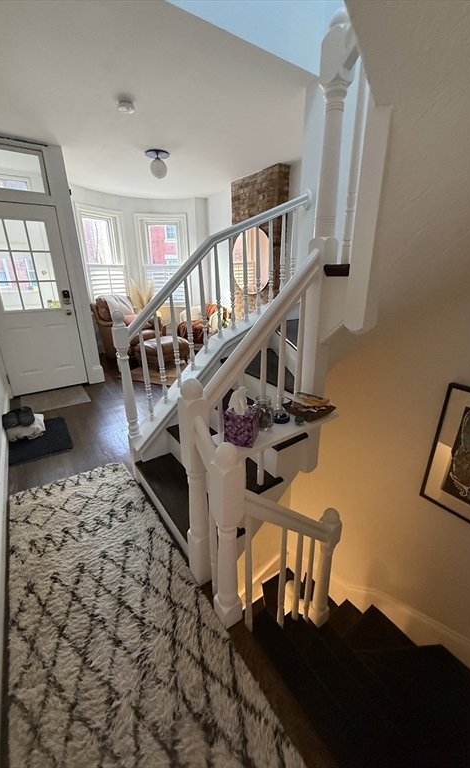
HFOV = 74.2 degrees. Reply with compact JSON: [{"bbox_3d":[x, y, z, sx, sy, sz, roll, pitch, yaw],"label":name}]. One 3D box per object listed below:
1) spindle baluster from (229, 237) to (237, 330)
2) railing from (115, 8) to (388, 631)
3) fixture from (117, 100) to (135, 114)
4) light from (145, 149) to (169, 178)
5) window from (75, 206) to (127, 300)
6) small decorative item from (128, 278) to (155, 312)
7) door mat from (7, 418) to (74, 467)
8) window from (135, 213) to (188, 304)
[{"bbox_3d":[-0.011,-0.685,2.175,0.037,0.630,0.037,-14,24,-31],"label":"spindle baluster"},{"bbox_3d":[0.229,-0.160,1.776,1.520,2.620,1.280,-14,24,-31],"label":"railing"},{"bbox_3d":[-0.863,-2.198,2.471,0.130,0.039,0.130,-14,24,-31],"label":"fixture"},{"bbox_3d":[-0.874,-2.489,3.555,0.262,0.247,0.262,-14,24,-31],"label":"light"},{"bbox_3d":[-2.270,-2.152,5.498,0.140,1.700,0.930,10,23,27],"label":"window"},{"bbox_3d":[-1.736,-1.649,5.862,0.450,0.680,0.400,-6,21,-15],"label":"small decorative item"},{"bbox_3d":[-1.734,0.474,2.784,0.474,0.013,0.735,-14,24,-31],"label":"door mat"},{"bbox_3d":[-1.374,-2.384,6.098,0.960,1.700,0.140,-4,21,-8],"label":"window"}]

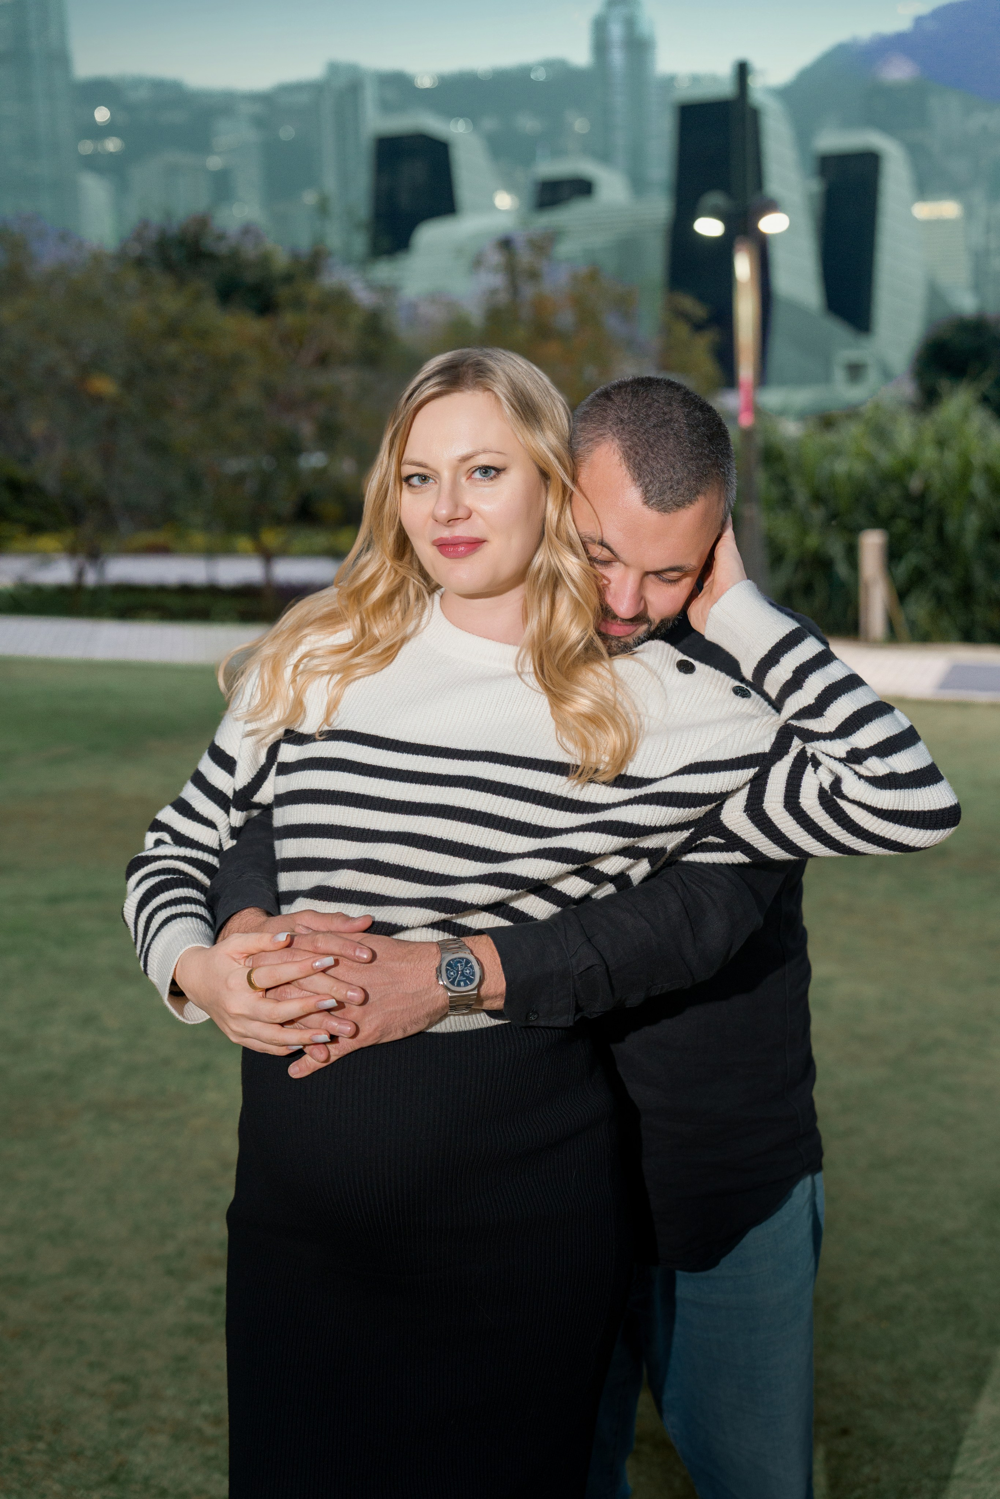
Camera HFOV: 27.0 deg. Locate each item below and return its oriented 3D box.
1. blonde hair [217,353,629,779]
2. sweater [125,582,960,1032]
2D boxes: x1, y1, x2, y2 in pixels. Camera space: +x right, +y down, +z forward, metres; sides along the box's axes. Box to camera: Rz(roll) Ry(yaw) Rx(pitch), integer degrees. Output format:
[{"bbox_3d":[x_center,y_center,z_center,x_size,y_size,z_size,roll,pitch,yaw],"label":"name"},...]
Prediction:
[{"bbox_3d":[-0.064,-0.172,1.960,0.375,0.400,0.270,0,7,16],"label":"blonde hair"},{"bbox_3d":[0.050,0.058,2.040,0.800,0.430,0.360,0,7,14],"label":"sweater"}]

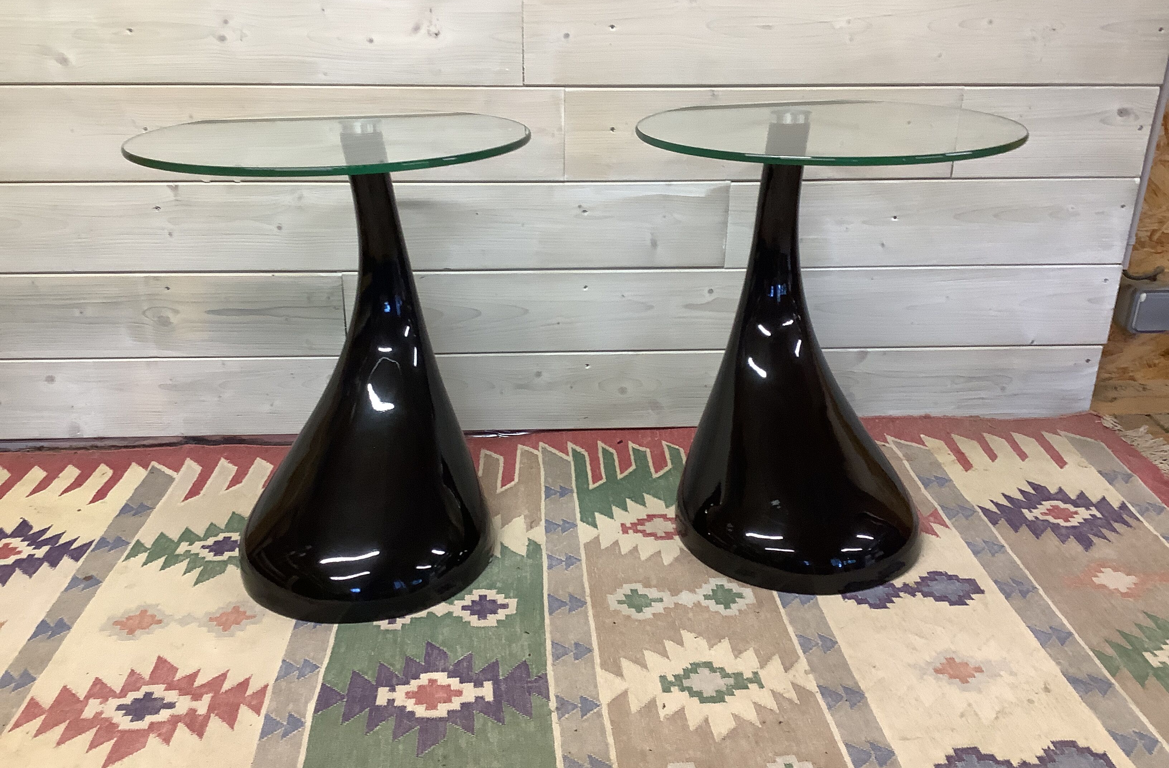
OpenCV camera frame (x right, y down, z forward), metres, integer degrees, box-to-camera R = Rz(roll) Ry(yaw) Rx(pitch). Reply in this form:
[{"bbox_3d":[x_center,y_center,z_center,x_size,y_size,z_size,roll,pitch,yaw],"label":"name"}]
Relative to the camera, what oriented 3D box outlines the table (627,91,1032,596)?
[{"bbox_3d":[0.275,-0.045,1.262,0.424,0.519,0.382,-3,23,-7],"label":"table"}]

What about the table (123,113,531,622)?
[{"bbox_3d":[-0.274,-0.021,1.215,0.424,0.519,0.382,1,22,4],"label":"table"}]

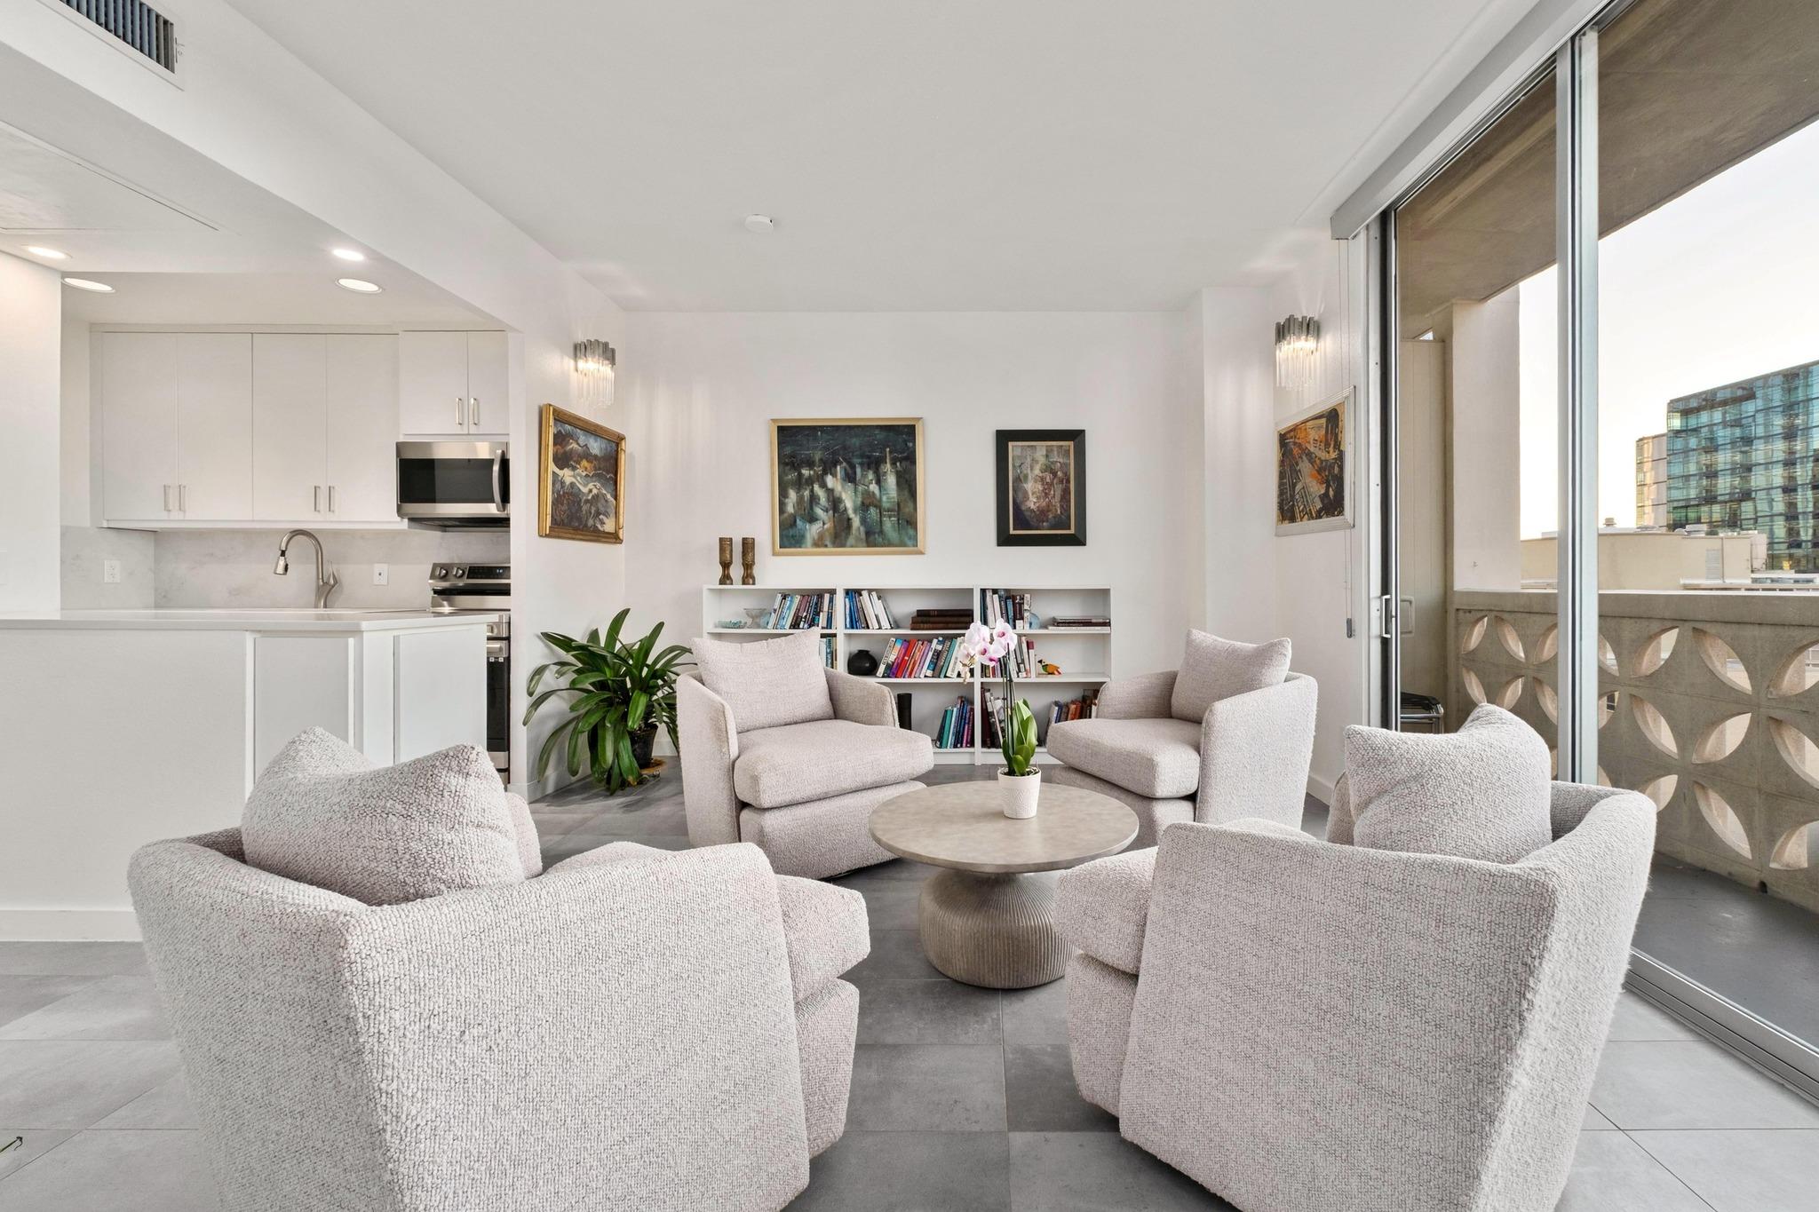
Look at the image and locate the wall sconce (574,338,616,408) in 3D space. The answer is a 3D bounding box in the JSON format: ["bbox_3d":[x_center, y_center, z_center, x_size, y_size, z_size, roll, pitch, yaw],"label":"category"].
[{"bbox_3d":[-1.729,-1.294,4.220,0.140,0.370,0.270,0,1,-3],"label":"wall sconce"}]

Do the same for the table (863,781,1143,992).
[{"bbox_3d":[0.278,0.810,2.220,0.775,0.410,0.775,0,1,2],"label":"table"}]

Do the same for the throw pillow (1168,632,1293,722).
[{"bbox_3d":[1.302,0.295,3.080,0.180,0.410,0.500,18,-6,-22],"label":"throw pillow"}]

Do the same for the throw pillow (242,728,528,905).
[{"bbox_3d":[-0.766,0.368,1.140,0.500,0.390,0.190,0,11,30],"label":"throw pillow"}]

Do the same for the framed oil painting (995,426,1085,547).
[{"bbox_3d":[0.812,-0.731,4.700,0.555,0.725,0.040,0,1,2],"label":"framed oil painting"}]

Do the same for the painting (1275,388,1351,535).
[{"bbox_3d":[2.026,-0.685,3.820,0.040,0.630,0.850,0,1,3],"label":"painting"}]

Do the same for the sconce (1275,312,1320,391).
[{"bbox_3d":[1.995,-1.323,3.940,0.140,0.370,0.270,0,1,-2],"label":"sconce"}]

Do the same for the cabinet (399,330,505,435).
[{"bbox_3d":[-2.430,-1.238,4.360,0.770,0.595,0.360,0,1,2],"label":"cabinet"}]

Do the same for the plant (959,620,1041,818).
[{"bbox_3d":[0.266,0.335,2.230,0.240,0.575,0.190,0,1,2],"label":"plant"}]

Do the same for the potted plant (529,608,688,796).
[{"bbox_3d":[-1.590,0.490,4.200,0.740,0.920,0.780,0,1,2],"label":"potted plant"}]

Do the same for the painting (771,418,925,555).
[{"bbox_3d":[-0.386,-0.745,4.735,0.955,0.855,0.040,0,1,1],"label":"painting"}]

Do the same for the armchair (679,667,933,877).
[{"bbox_3d":[-0.439,0.621,2.980,0.730,0.710,0.820,-1,1,-41],"label":"armchair"}]

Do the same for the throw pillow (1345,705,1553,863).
[{"bbox_3d":[1.045,0.415,1.500,0.530,0.450,0.200,0,16,-35],"label":"throw pillow"}]

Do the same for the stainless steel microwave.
[{"bbox_3d":[-2.541,-0.722,4.530,0.760,0.430,0.400,0,1,2],"label":"stainless steel microwave"}]

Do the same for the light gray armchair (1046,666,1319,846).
[{"bbox_3d":[1.070,0.615,3.010,0.820,0.710,0.730,0,1,-24],"label":"light gray armchair"}]

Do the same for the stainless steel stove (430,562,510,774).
[{"bbox_3d":[-2.420,0.360,4.180,0.760,1.190,0.690,0,1,2],"label":"stainless steel stove"}]

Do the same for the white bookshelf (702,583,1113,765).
[{"bbox_3d":[-0.001,0.406,4.577,2.400,1.060,0.280,0,1,2],"label":"white bookshelf"}]

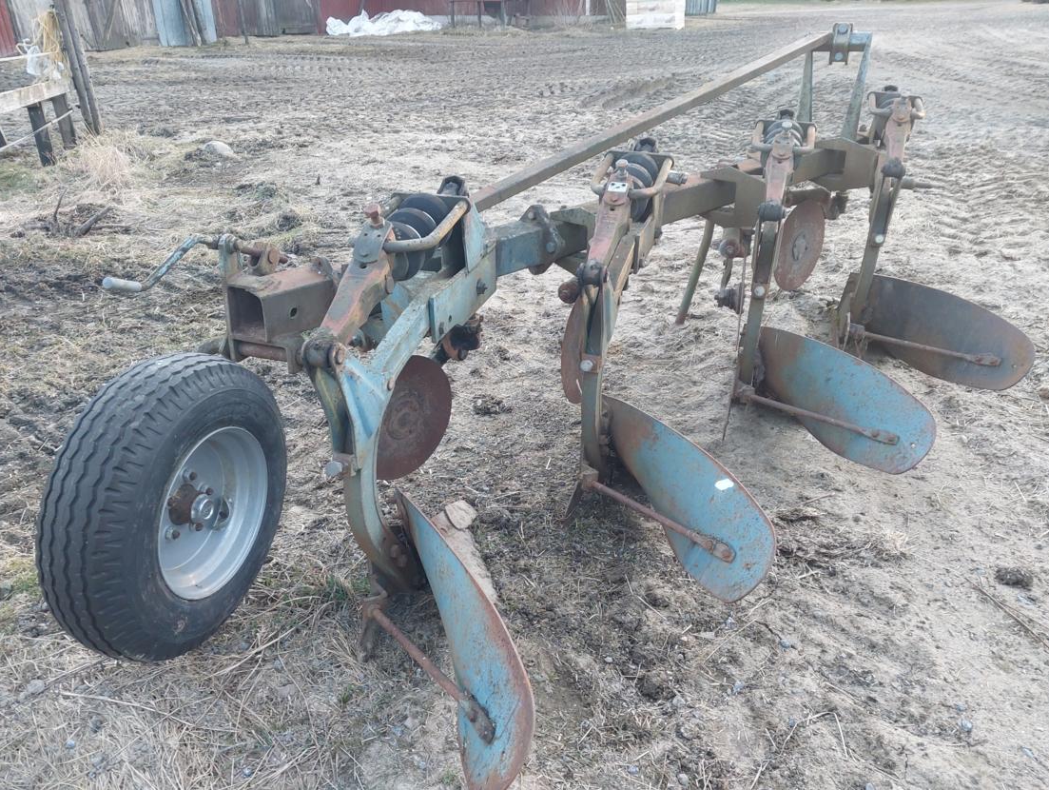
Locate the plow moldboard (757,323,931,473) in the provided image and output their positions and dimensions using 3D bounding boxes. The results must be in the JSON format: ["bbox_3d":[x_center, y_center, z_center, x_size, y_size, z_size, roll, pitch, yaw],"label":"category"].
[{"bbox_3d":[1.050,0.002,2.920,0.165,0.380,0.940,-10,29,-17],"label":"plow moldboard"}]

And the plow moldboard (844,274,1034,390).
[{"bbox_3d":[1.677,-0.264,3.422,0.165,0.380,0.940,-10,29,-17],"label":"plow moldboard"}]

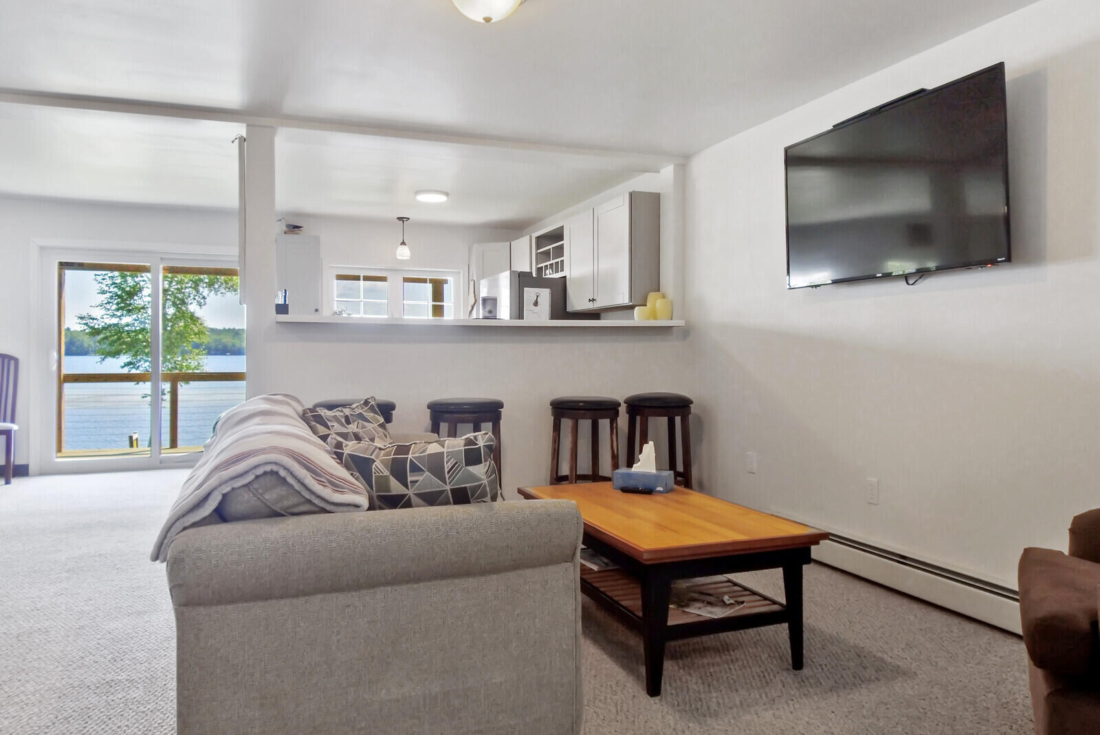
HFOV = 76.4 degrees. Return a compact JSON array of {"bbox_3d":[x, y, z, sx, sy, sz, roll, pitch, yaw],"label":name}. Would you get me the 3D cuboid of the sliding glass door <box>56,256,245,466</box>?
[{"bbox_3d":[-3.682,-0.054,6.529,1.700,1.960,0.130,-1,2,-23],"label":"sliding glass door"}]

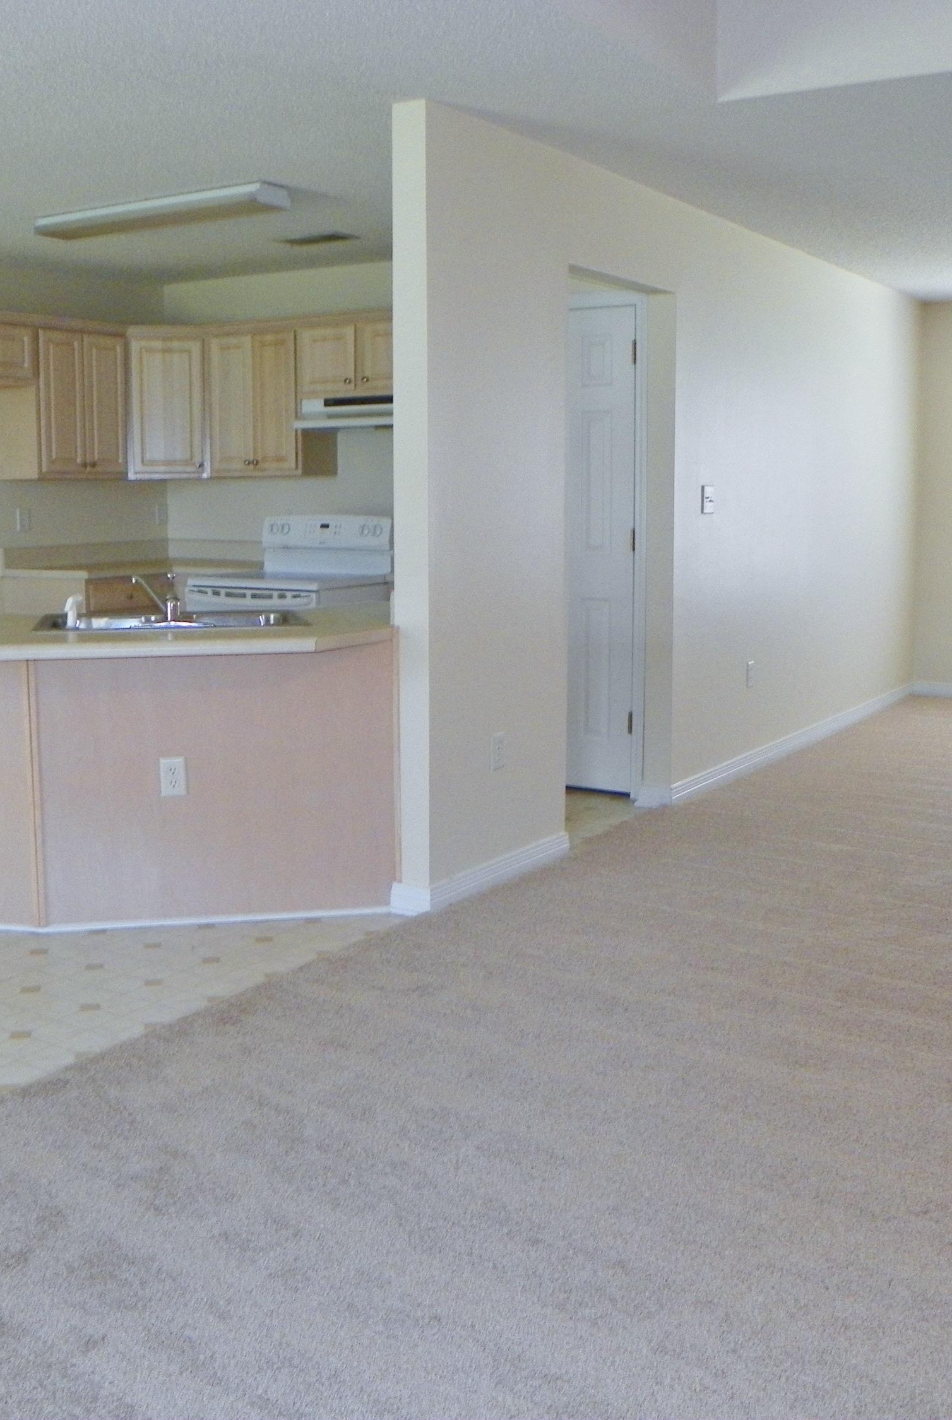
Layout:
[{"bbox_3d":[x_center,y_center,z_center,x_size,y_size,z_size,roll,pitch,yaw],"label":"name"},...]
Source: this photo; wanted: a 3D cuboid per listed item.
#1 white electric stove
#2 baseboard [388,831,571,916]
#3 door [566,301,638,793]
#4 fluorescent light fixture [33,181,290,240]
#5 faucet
[{"bbox_3d":[-0.838,-0.282,6.476,0.765,1.175,0.670,4,10,28],"label":"white electric stove"},{"bbox_3d":[0.036,0.523,4.829,0.145,0.085,0.920,5,10,32],"label":"baseboard"},{"bbox_3d":[0.386,-0.665,6.046,0.650,2.030,0.040,5,10,32],"label":"door"},{"bbox_3d":[-1.230,-1.962,5.638,1.200,0.075,0.240,5,10,32],"label":"fluorescent light fixture"},{"bbox_3d":[-0.932,-0.334,4.193,0.075,0.145,0.255,-6,11,-33],"label":"faucet"}]

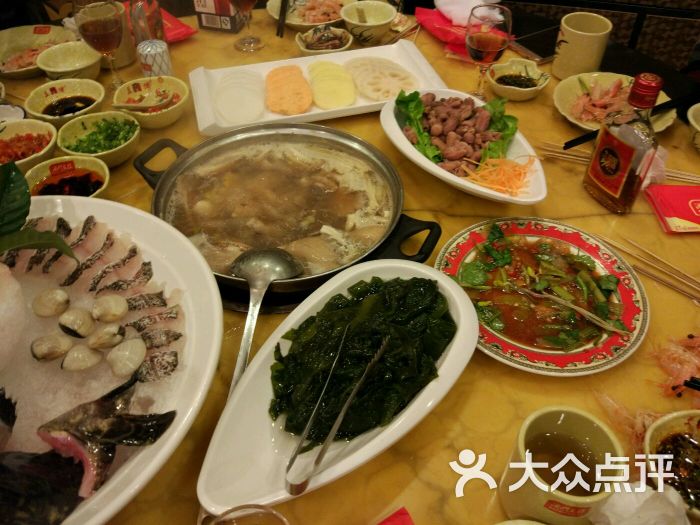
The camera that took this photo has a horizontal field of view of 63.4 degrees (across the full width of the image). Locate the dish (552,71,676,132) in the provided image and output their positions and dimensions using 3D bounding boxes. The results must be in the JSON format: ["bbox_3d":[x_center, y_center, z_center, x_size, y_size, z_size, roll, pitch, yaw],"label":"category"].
[{"bbox_3d":[0.387,-0.222,0.844,0.174,0.037,0.174,0,47,0],"label":"dish"}]

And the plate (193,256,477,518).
[{"bbox_3d":[-0.002,0.113,0.523,0.166,0.045,0.318,29,53,25],"label":"plate"}]

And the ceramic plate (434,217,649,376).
[{"bbox_3d":[0.201,0.034,0.608,0.221,0.028,0.221,0,47,0],"label":"ceramic plate"}]

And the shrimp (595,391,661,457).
[{"bbox_3d":[0.254,0.137,0.516,0.048,0.020,0.072,-22,50,-19],"label":"shrimp"}]

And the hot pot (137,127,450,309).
[{"bbox_3d":[-0.089,-0.062,0.703,0.403,0.075,0.293,19,50,17],"label":"hot pot"}]

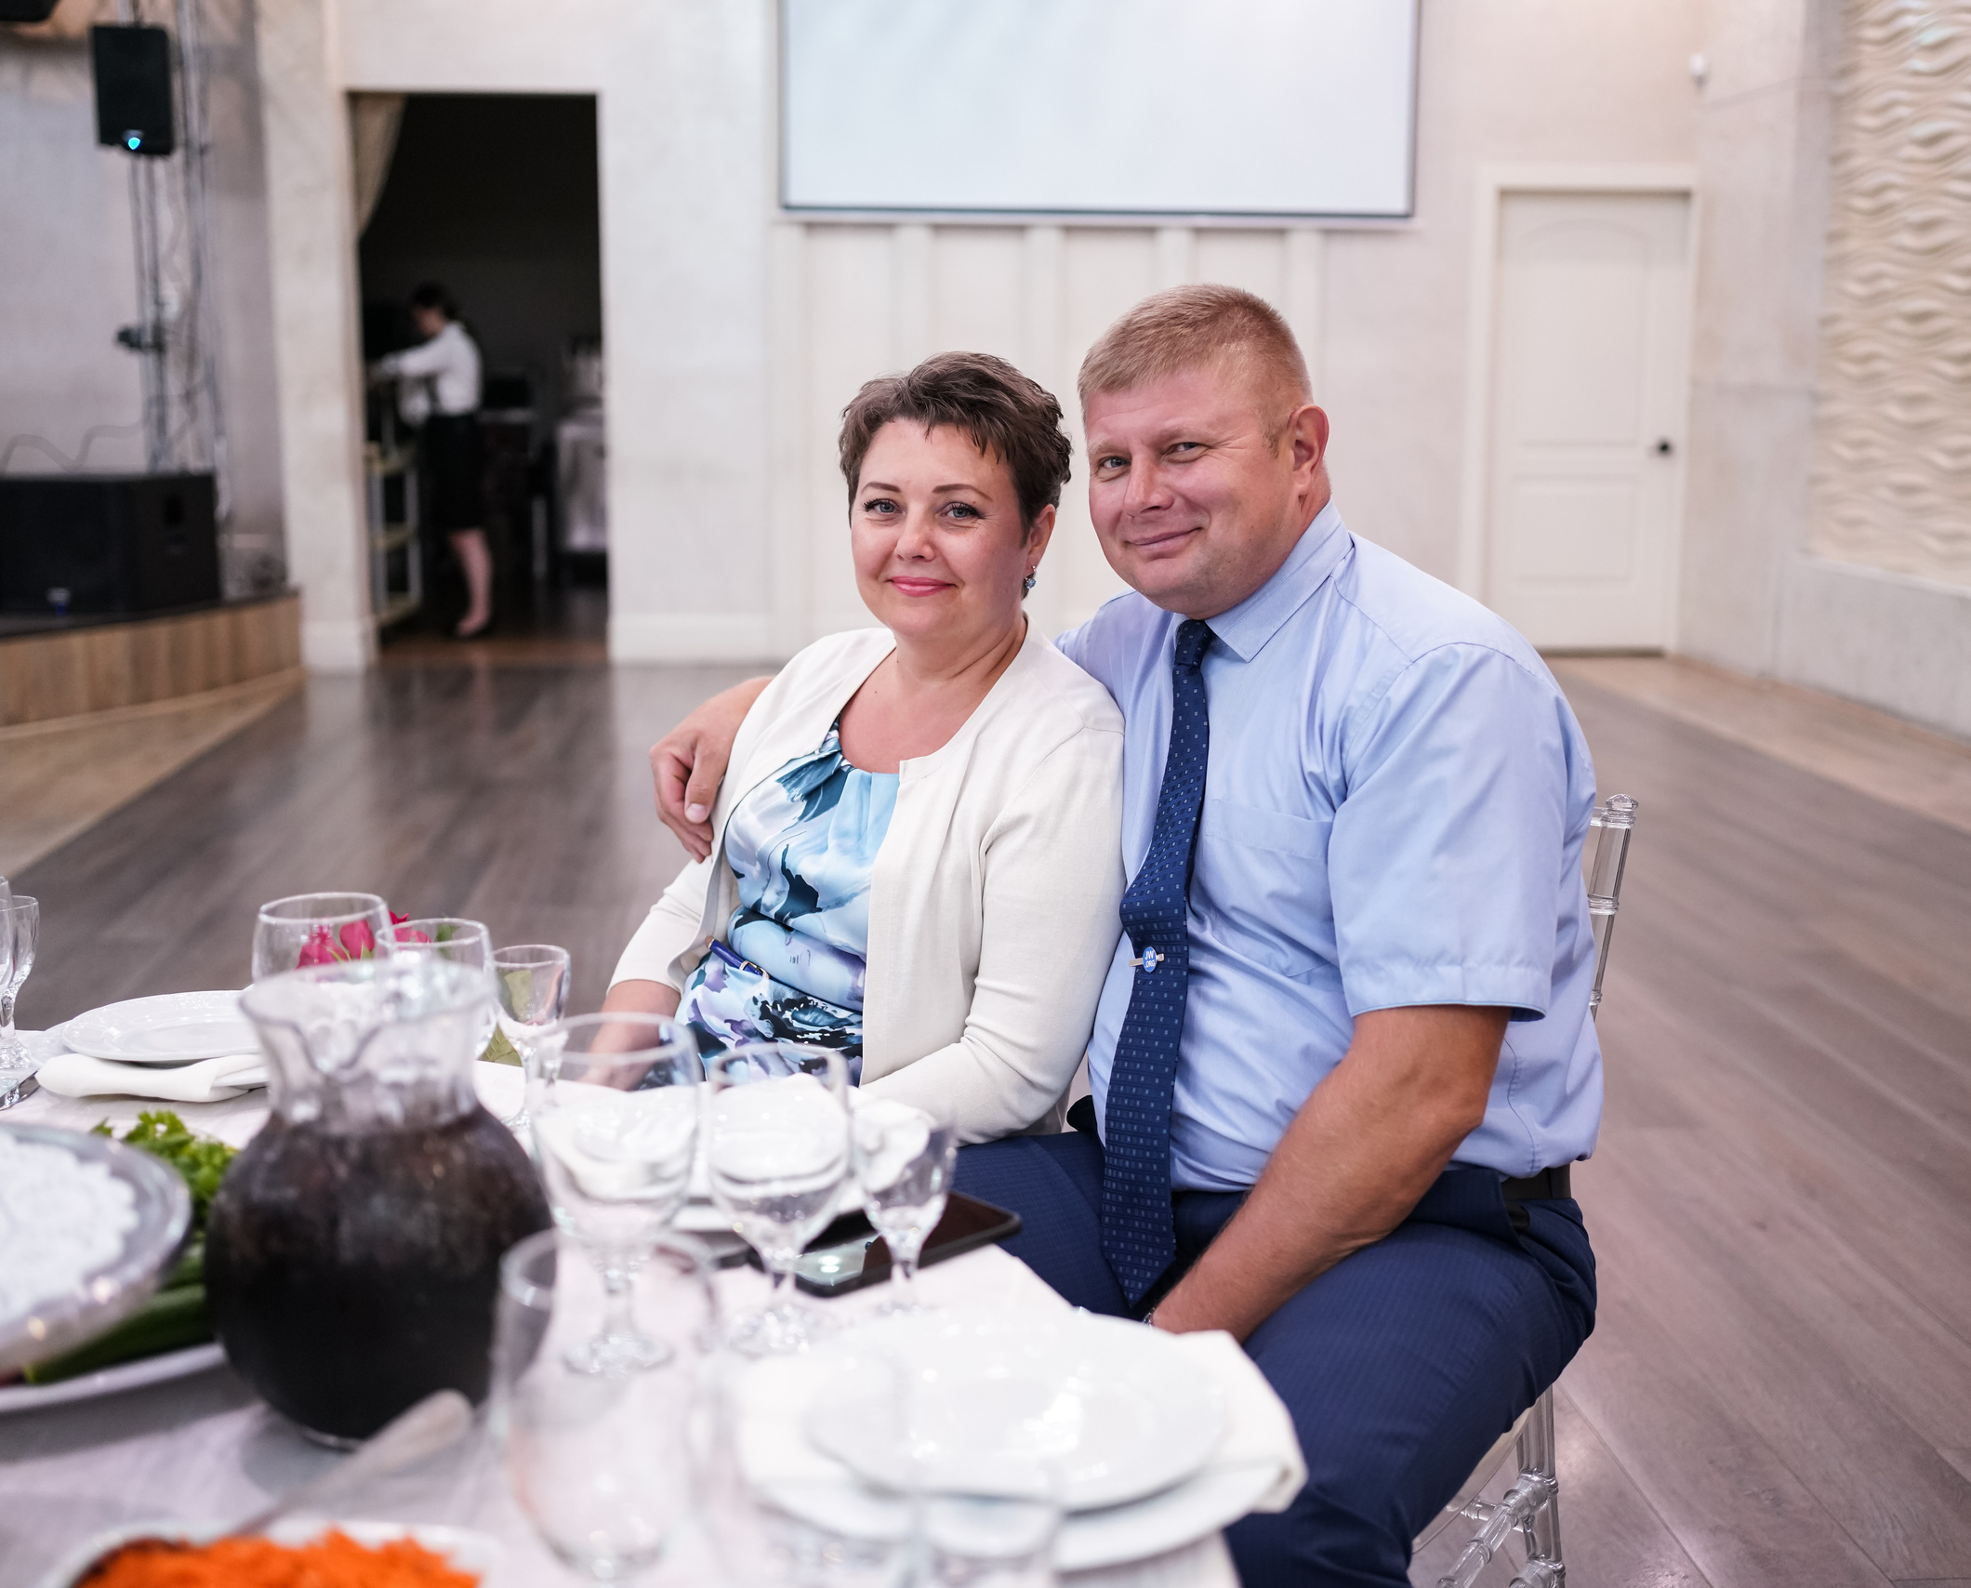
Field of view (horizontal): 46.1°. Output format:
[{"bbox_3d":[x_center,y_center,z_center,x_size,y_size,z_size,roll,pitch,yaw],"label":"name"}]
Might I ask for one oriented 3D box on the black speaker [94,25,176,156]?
[{"bbox_3d":[-3.966,-3.282,10.791,0.335,0.555,0.320,-2,11,-12],"label":"black speaker"}]

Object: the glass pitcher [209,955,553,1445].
[{"bbox_3d":[-0.301,0.199,1.162,0.166,0.218,0.198,-1,10,-3],"label":"glass pitcher"}]

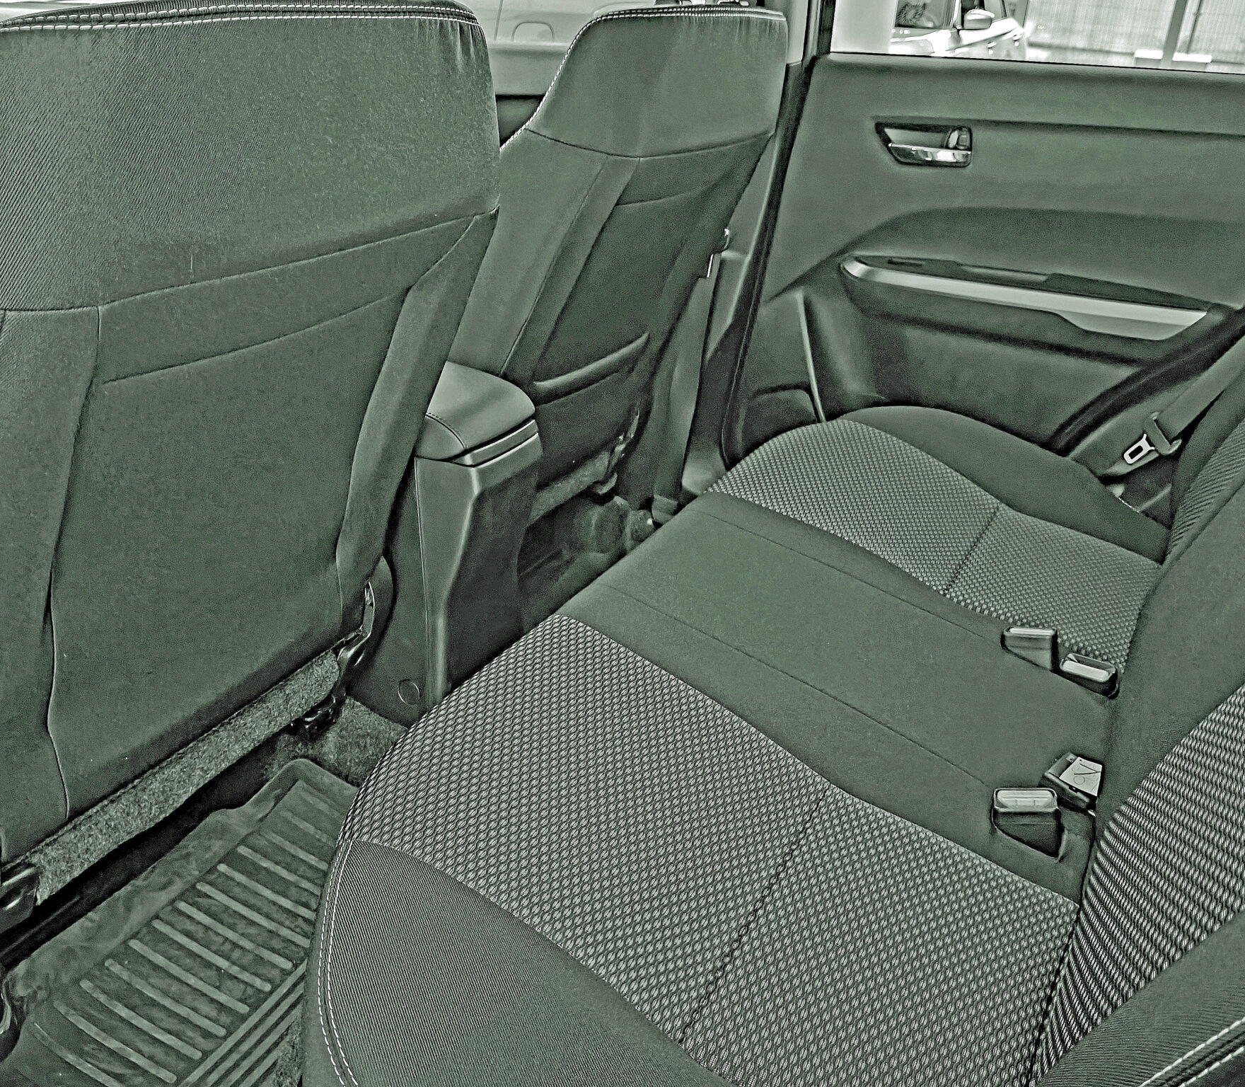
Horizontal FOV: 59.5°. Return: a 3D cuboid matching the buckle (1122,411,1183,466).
[{"bbox_3d":[0.727,-0.143,1.500,0.019,0.073,0.058,30,35,-31],"label":"buckle"}]

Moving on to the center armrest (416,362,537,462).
[{"bbox_3d":[-0.260,-0.178,1.320,0.287,0.071,0.163,15,29,25],"label":"center armrest"}]

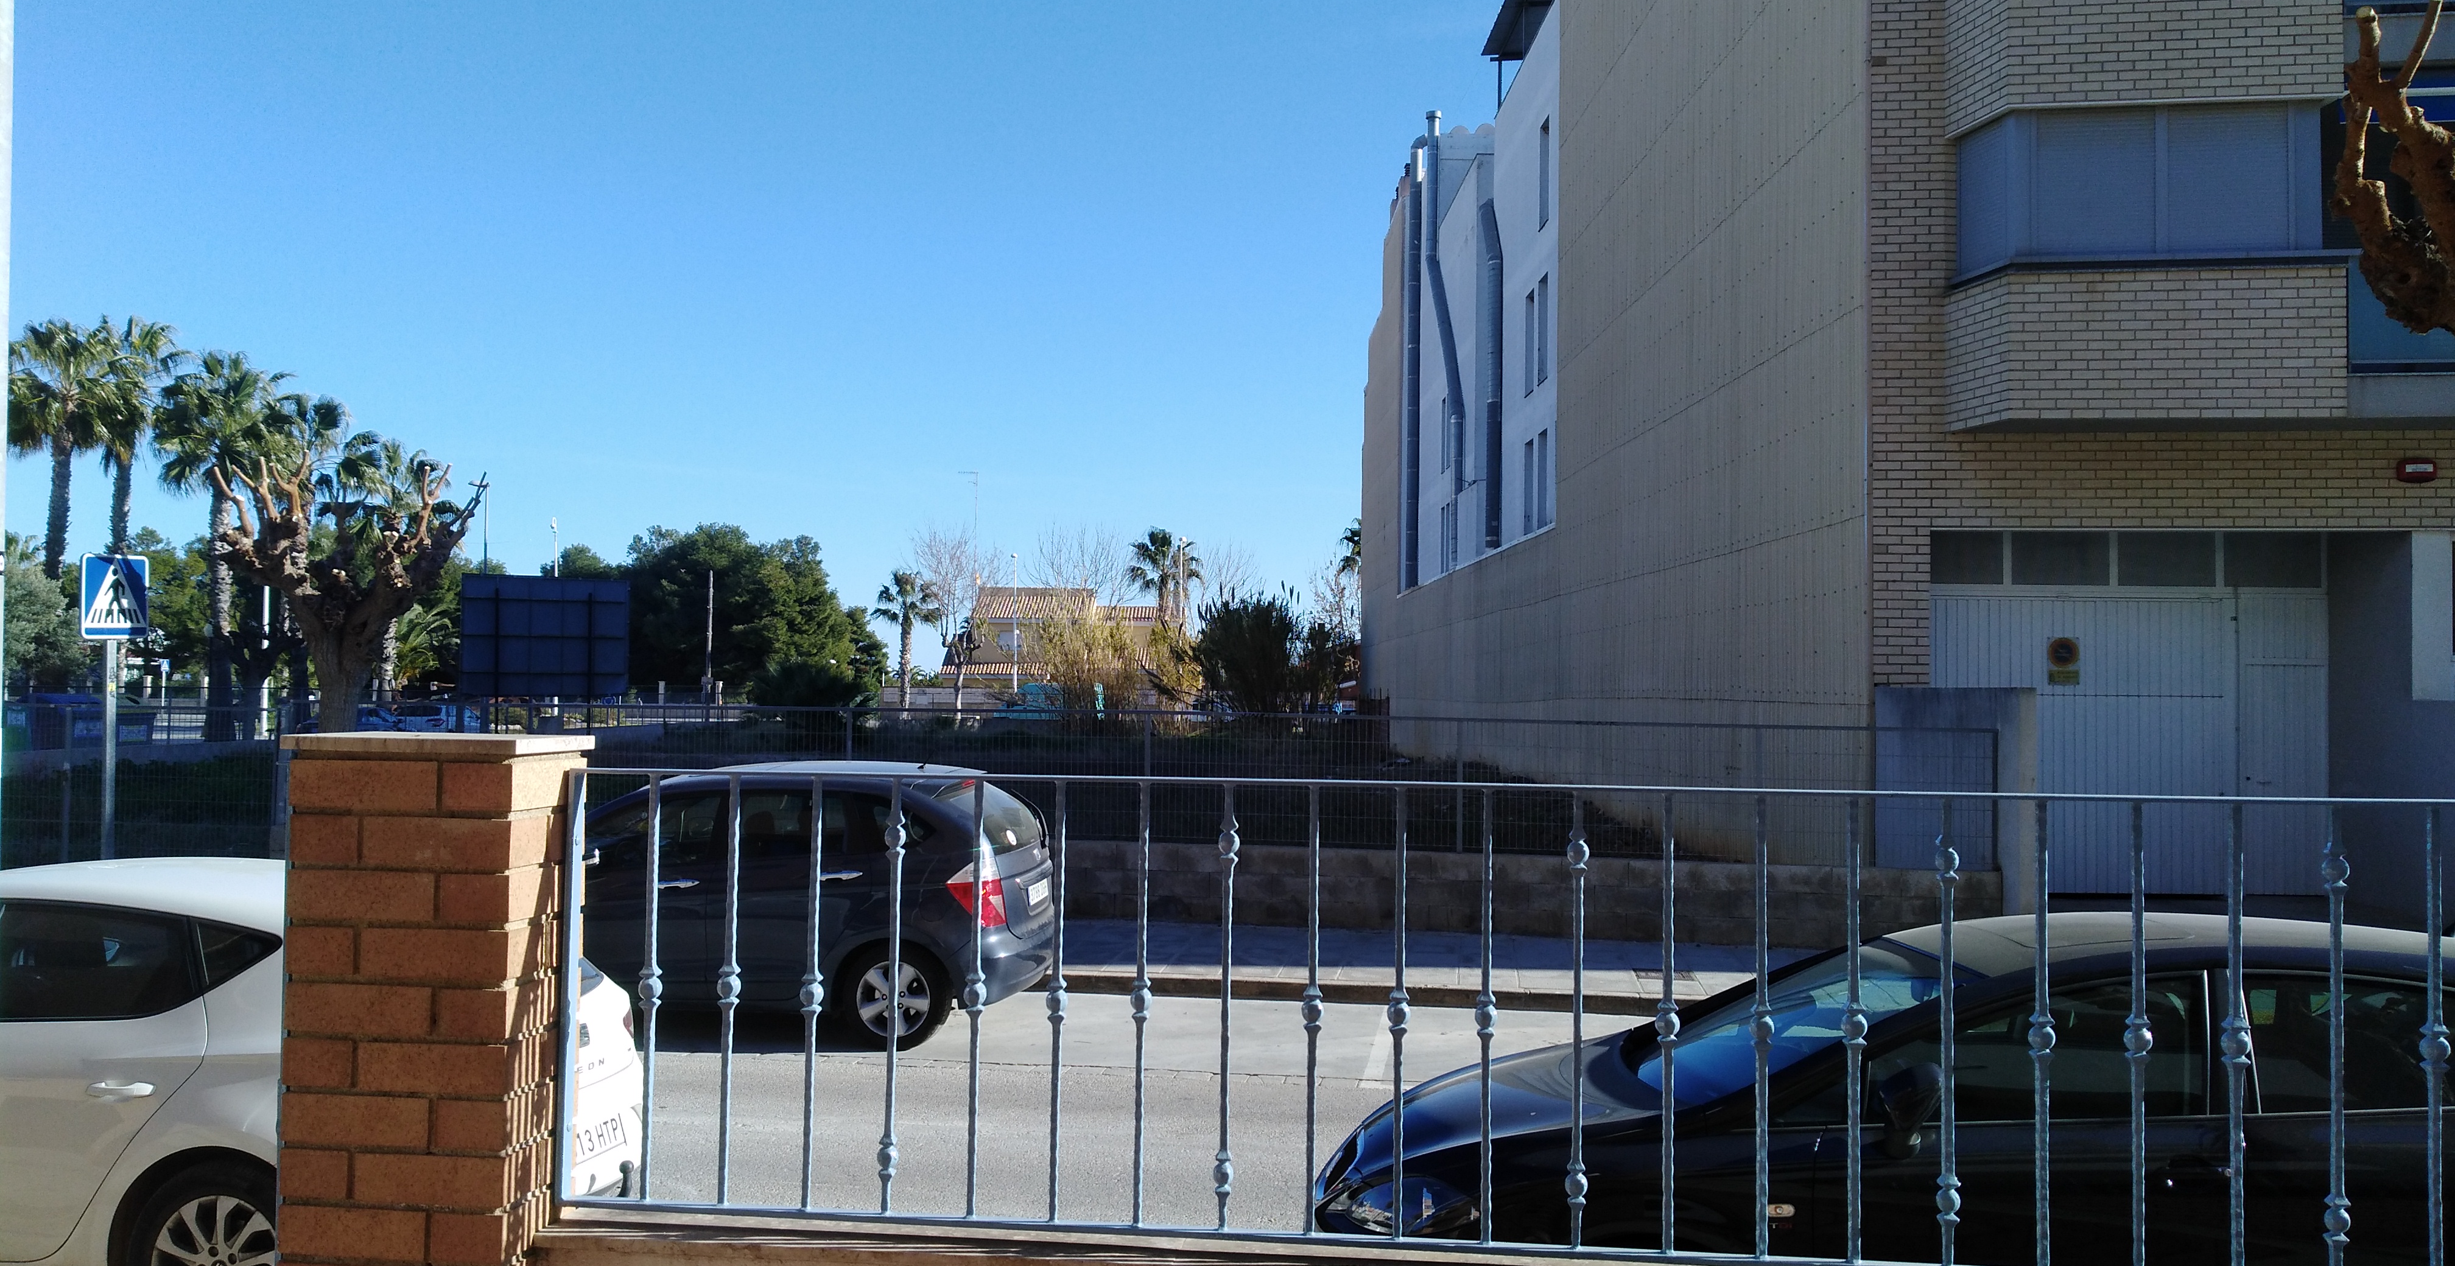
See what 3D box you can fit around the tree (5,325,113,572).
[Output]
[{"bbox_3d":[-29.111,-2.347,45.827,2.700,11.030,2.700,2,-2,-32],"label":"tree"}]

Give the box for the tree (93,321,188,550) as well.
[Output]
[{"bbox_3d":[-28.427,-2.483,47.820,2.500,11.440,2.500,2,-2,-31],"label":"tree"}]

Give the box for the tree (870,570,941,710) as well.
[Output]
[{"bbox_3d":[-15.787,0.805,89.878,3.400,7.800,3.400,1,-2,-10],"label":"tree"}]

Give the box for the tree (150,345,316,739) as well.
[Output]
[{"bbox_3d":[-23.359,-1.701,42.848,3.300,9.680,3.300,2,-2,-29],"label":"tree"}]

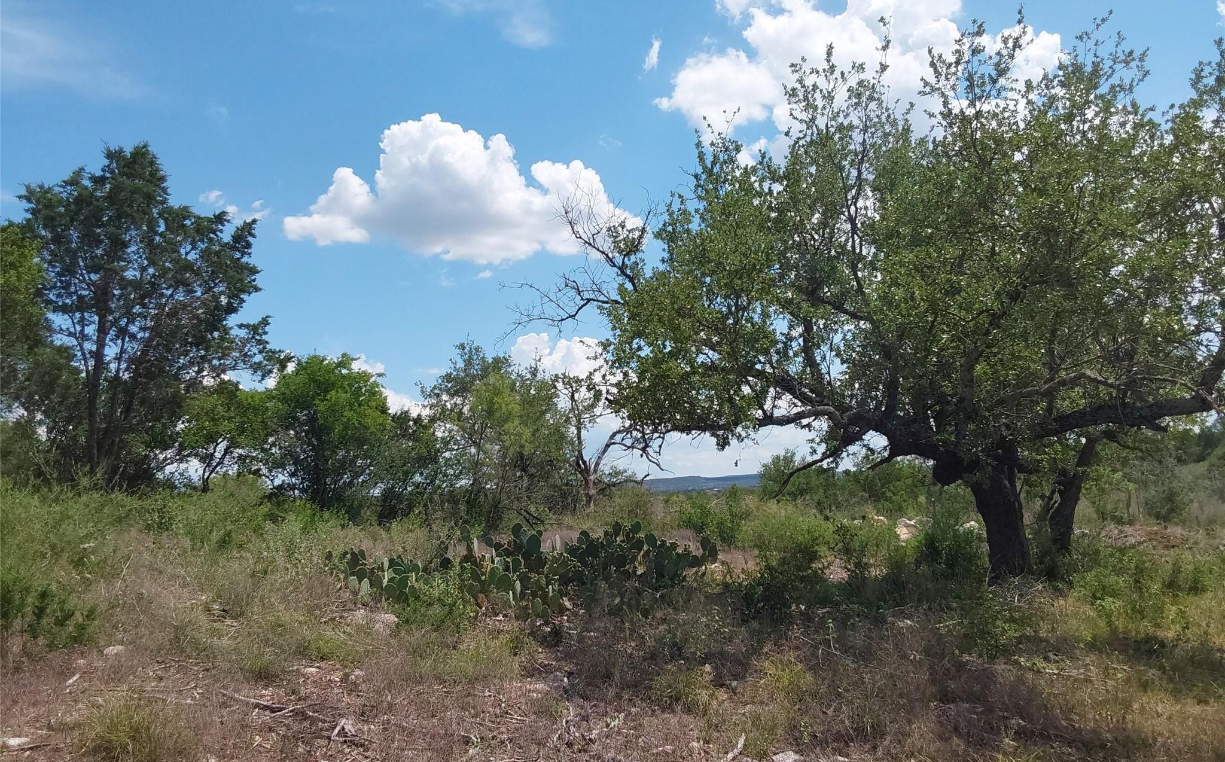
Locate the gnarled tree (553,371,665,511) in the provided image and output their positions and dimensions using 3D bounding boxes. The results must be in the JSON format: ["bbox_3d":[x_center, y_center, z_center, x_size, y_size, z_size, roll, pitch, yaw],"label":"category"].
[{"bbox_3d":[-0.100,1.595,26.000,2.880,3.630,2.800,0,-6,0],"label":"gnarled tree"}]

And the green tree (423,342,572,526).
[{"bbox_3d":[-2.816,1.361,24.500,3.690,4.540,3.600,0,-6,0],"label":"green tree"}]

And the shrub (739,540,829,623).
[{"bbox_3d":[2.115,2.463,12.200,1.090,1.010,1.050,0,-6,0],"label":"shrub"}]

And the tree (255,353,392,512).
[{"bbox_3d":[-7.425,1.318,25.500,3.480,4.050,3.400,0,-6,0],"label":"tree"}]

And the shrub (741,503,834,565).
[{"bbox_3d":[2.812,2.465,16.000,1.470,1.040,1.400,0,-6,0],"label":"shrub"}]

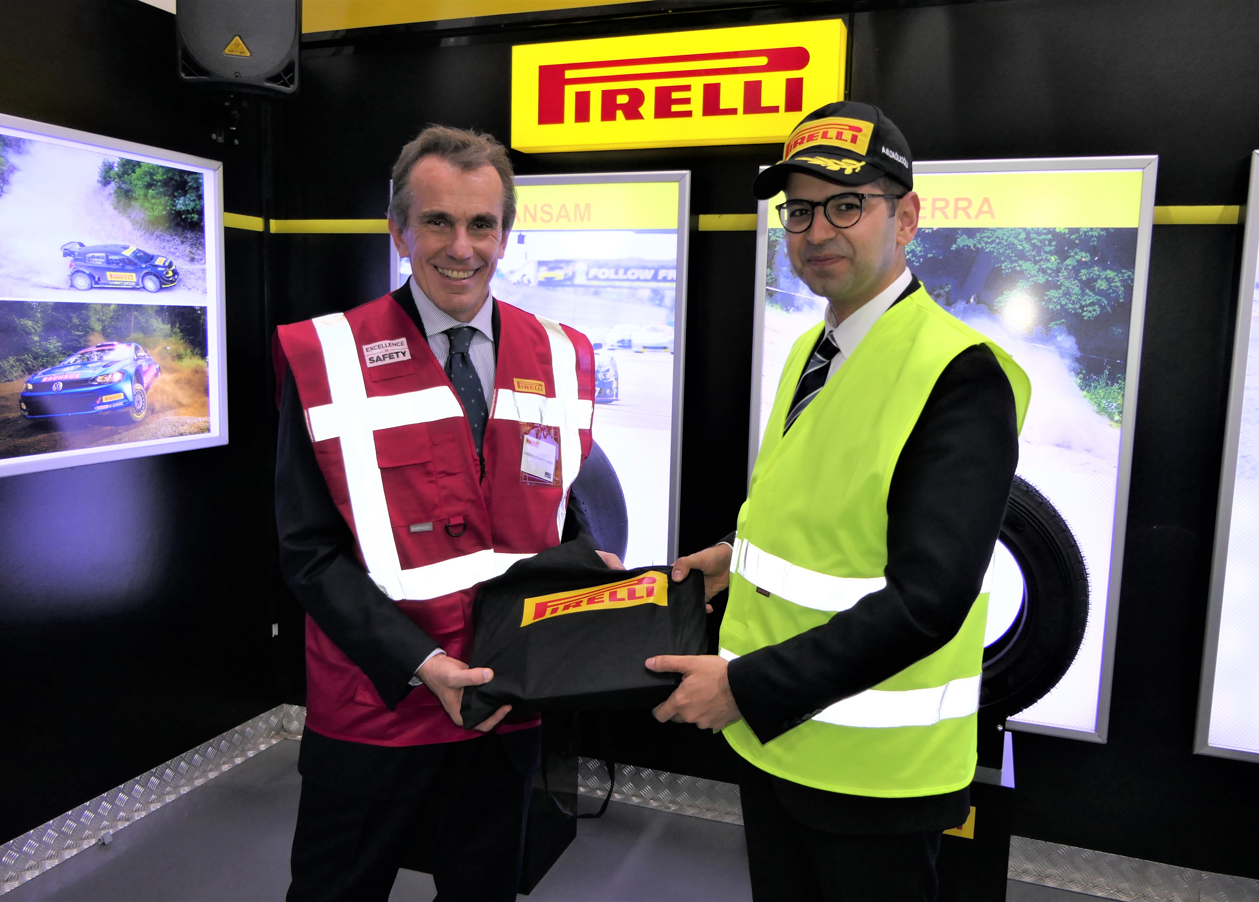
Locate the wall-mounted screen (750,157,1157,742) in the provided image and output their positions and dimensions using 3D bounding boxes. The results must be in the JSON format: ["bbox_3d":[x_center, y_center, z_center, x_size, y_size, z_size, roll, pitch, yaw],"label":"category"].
[{"bbox_3d":[0.800,-0.005,2.407,0.952,1.468,0.065,3,8,17],"label":"wall-mounted screen"}]

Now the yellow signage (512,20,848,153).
[{"bbox_3d":[0.119,-1.039,2.610,0.966,0.290,0.090,4,7,18],"label":"yellow signage"}]

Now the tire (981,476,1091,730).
[{"bbox_3d":[0.745,0.336,2.172,0.645,0.645,0.210,4,7,18],"label":"tire"}]

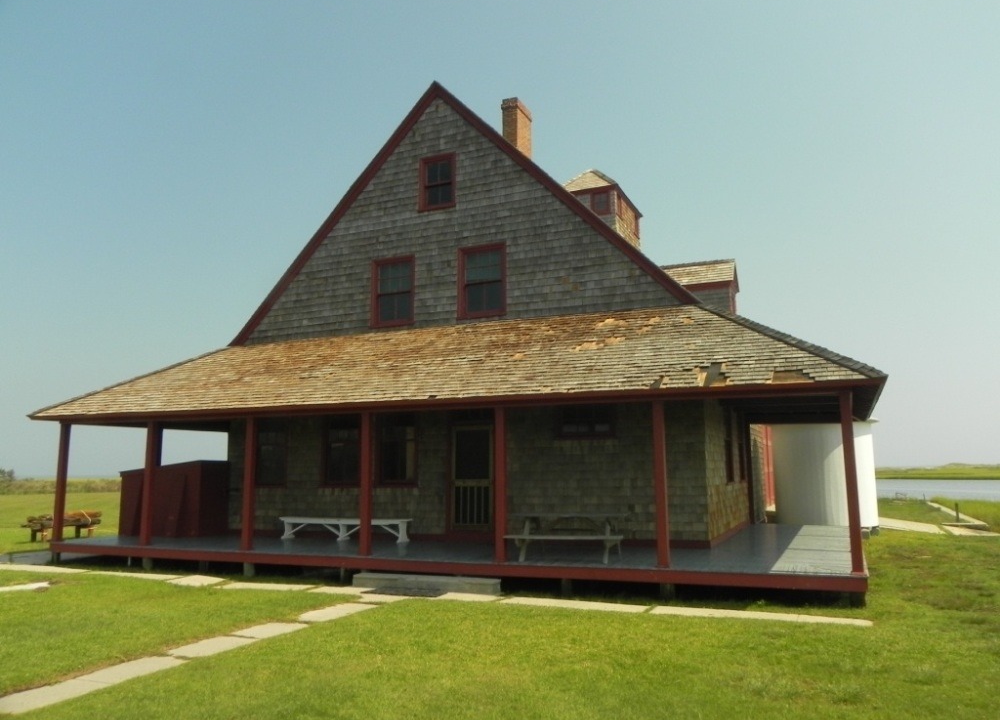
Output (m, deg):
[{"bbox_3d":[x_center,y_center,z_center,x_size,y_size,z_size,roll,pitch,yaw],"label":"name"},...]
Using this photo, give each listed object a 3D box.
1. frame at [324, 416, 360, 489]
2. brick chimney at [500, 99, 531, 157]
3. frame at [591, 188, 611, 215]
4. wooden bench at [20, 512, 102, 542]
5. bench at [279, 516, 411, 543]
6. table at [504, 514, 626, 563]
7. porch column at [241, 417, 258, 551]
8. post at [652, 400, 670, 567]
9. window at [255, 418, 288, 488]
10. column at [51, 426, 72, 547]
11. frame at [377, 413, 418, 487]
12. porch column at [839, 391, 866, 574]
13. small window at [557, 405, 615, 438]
[{"bbox_3d":[-3.433,1.986,16.288,1.057,1.566,0.147,-4,-9,23],"label":"frame"},{"bbox_3d":[0.476,-6.091,20.601,0.470,1.774,1.039,-4,-9,23],"label":"brick chimney"},{"bbox_3d":[3.503,-5.435,26.107,0.697,0.917,0.100,-4,-9,23],"label":"frame"},{"bbox_3d":[-12.303,4.716,21.187,0.620,0.770,1.850,-6,-11,35],"label":"wooden bench"},{"bbox_3d":[-3.271,3.493,15.618,3.000,0.460,0.460,-4,-9,21],"label":"bench"},{"bbox_3d":[1.166,2.823,12.106,1.840,0.690,1.480,-3,-9,18],"label":"table"},{"bbox_3d":[-4.500,2.235,13.589,0.155,2.380,0.155,-4,-9,23],"label":"porch column"},{"bbox_3d":[2.296,1.749,10.693,0.150,2.338,0.150,-4,-9,23],"label":"post"},{"bbox_3d":[-5.240,2.121,17.071,1.079,1.570,0.147,-4,-9,23],"label":"window"},{"bbox_3d":[-9.089,2.551,15.597,0.138,2.390,0.138,-4,-9,23],"label":"column"},{"bbox_3d":[-2.164,1.891,15.738,1.033,1.564,0.147,-4,-9,23],"label":"frame"},{"bbox_3d":[4.565,1.572,9.728,0.150,2.285,0.150,-4,-9,23],"label":"porch column"},{"bbox_3d":[1.617,1.172,14.161,1.156,0.654,0.147,-4,-9,23],"label":"small window"}]

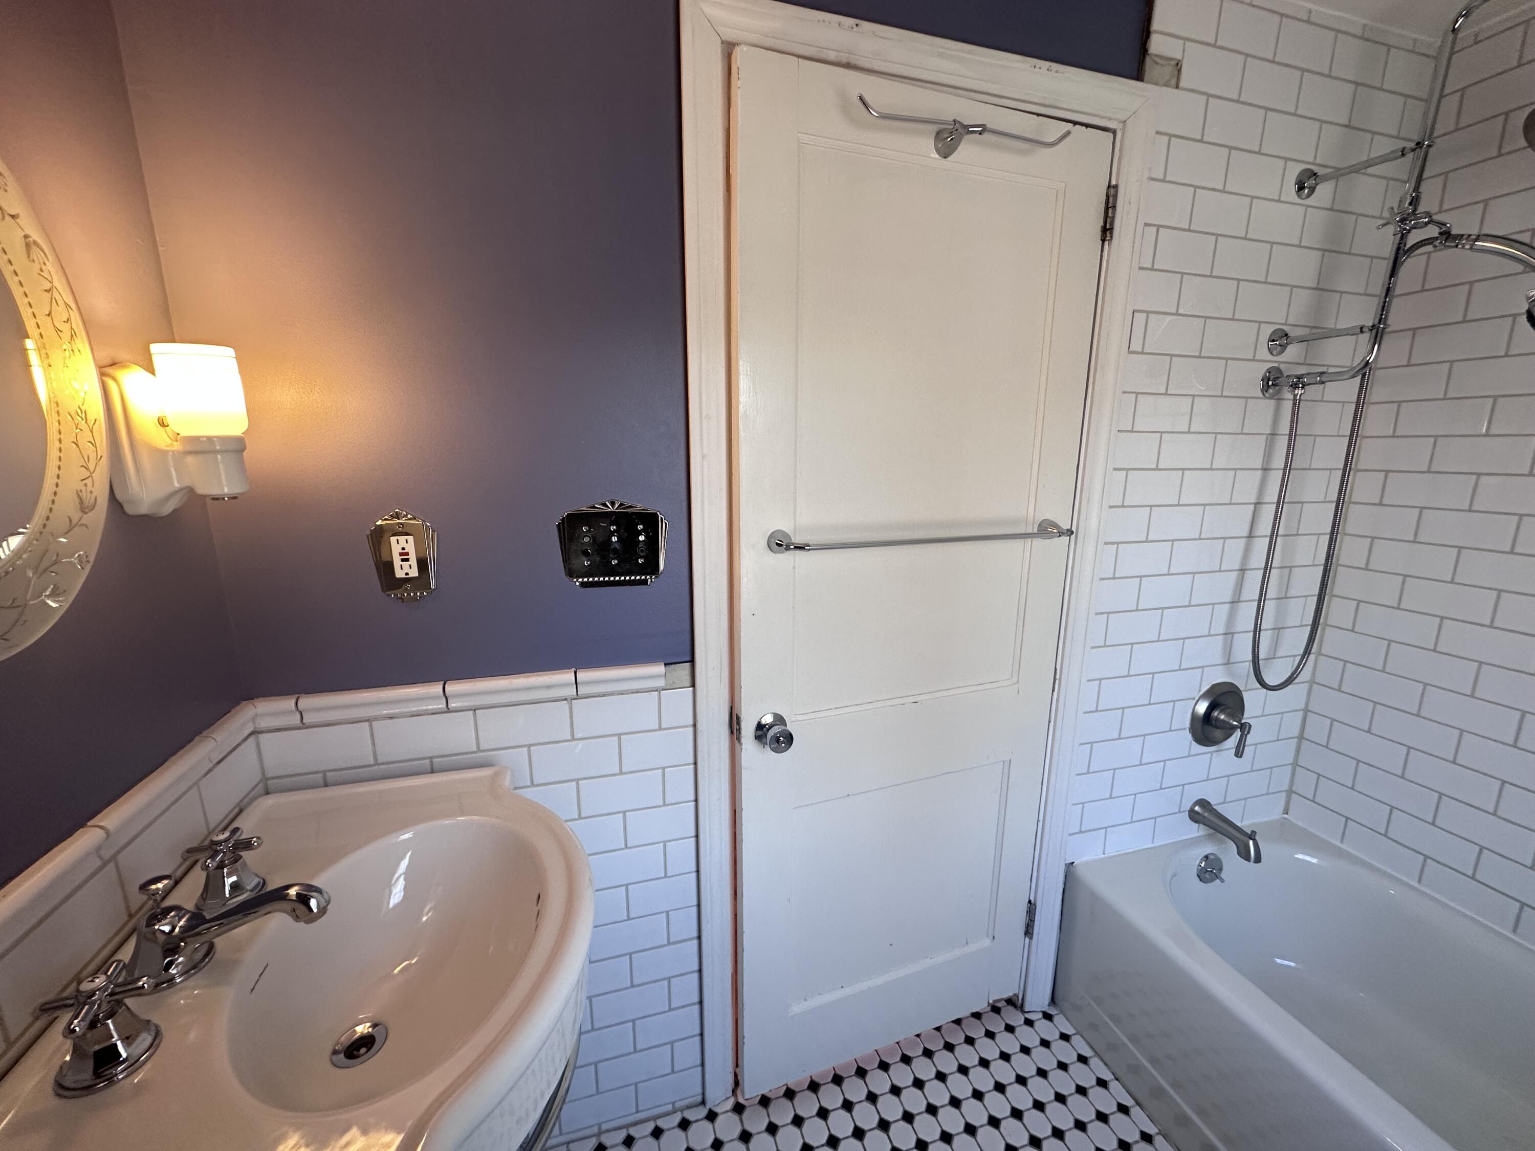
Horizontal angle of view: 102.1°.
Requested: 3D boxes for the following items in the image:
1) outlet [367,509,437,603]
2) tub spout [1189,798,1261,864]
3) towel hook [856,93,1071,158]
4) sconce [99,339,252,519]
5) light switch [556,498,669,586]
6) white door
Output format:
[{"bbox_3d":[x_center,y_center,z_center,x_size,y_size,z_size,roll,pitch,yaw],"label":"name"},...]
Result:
[{"bbox_3d":[-0.570,-0.029,0.978,0.096,0.150,0.014,-3,13,-17],"label":"outlet"},{"bbox_3d":[1.158,0.642,1.554,0.070,0.090,0.160,-3,13,-17],"label":"tub spout"},{"bbox_3d":[0.342,-0.760,1.071,0.420,0.062,0.062,-4,13,-20],"label":"towel hook"},{"bbox_3d":[-0.703,-0.174,0.759,0.127,0.200,0.105,-3,13,-17],"label":"sconce"},{"bbox_3d":[-0.263,-0.053,1.069,0.185,0.153,0.016,-3,13,-17],"label":"light switch"},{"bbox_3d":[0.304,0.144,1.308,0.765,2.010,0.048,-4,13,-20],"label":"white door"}]

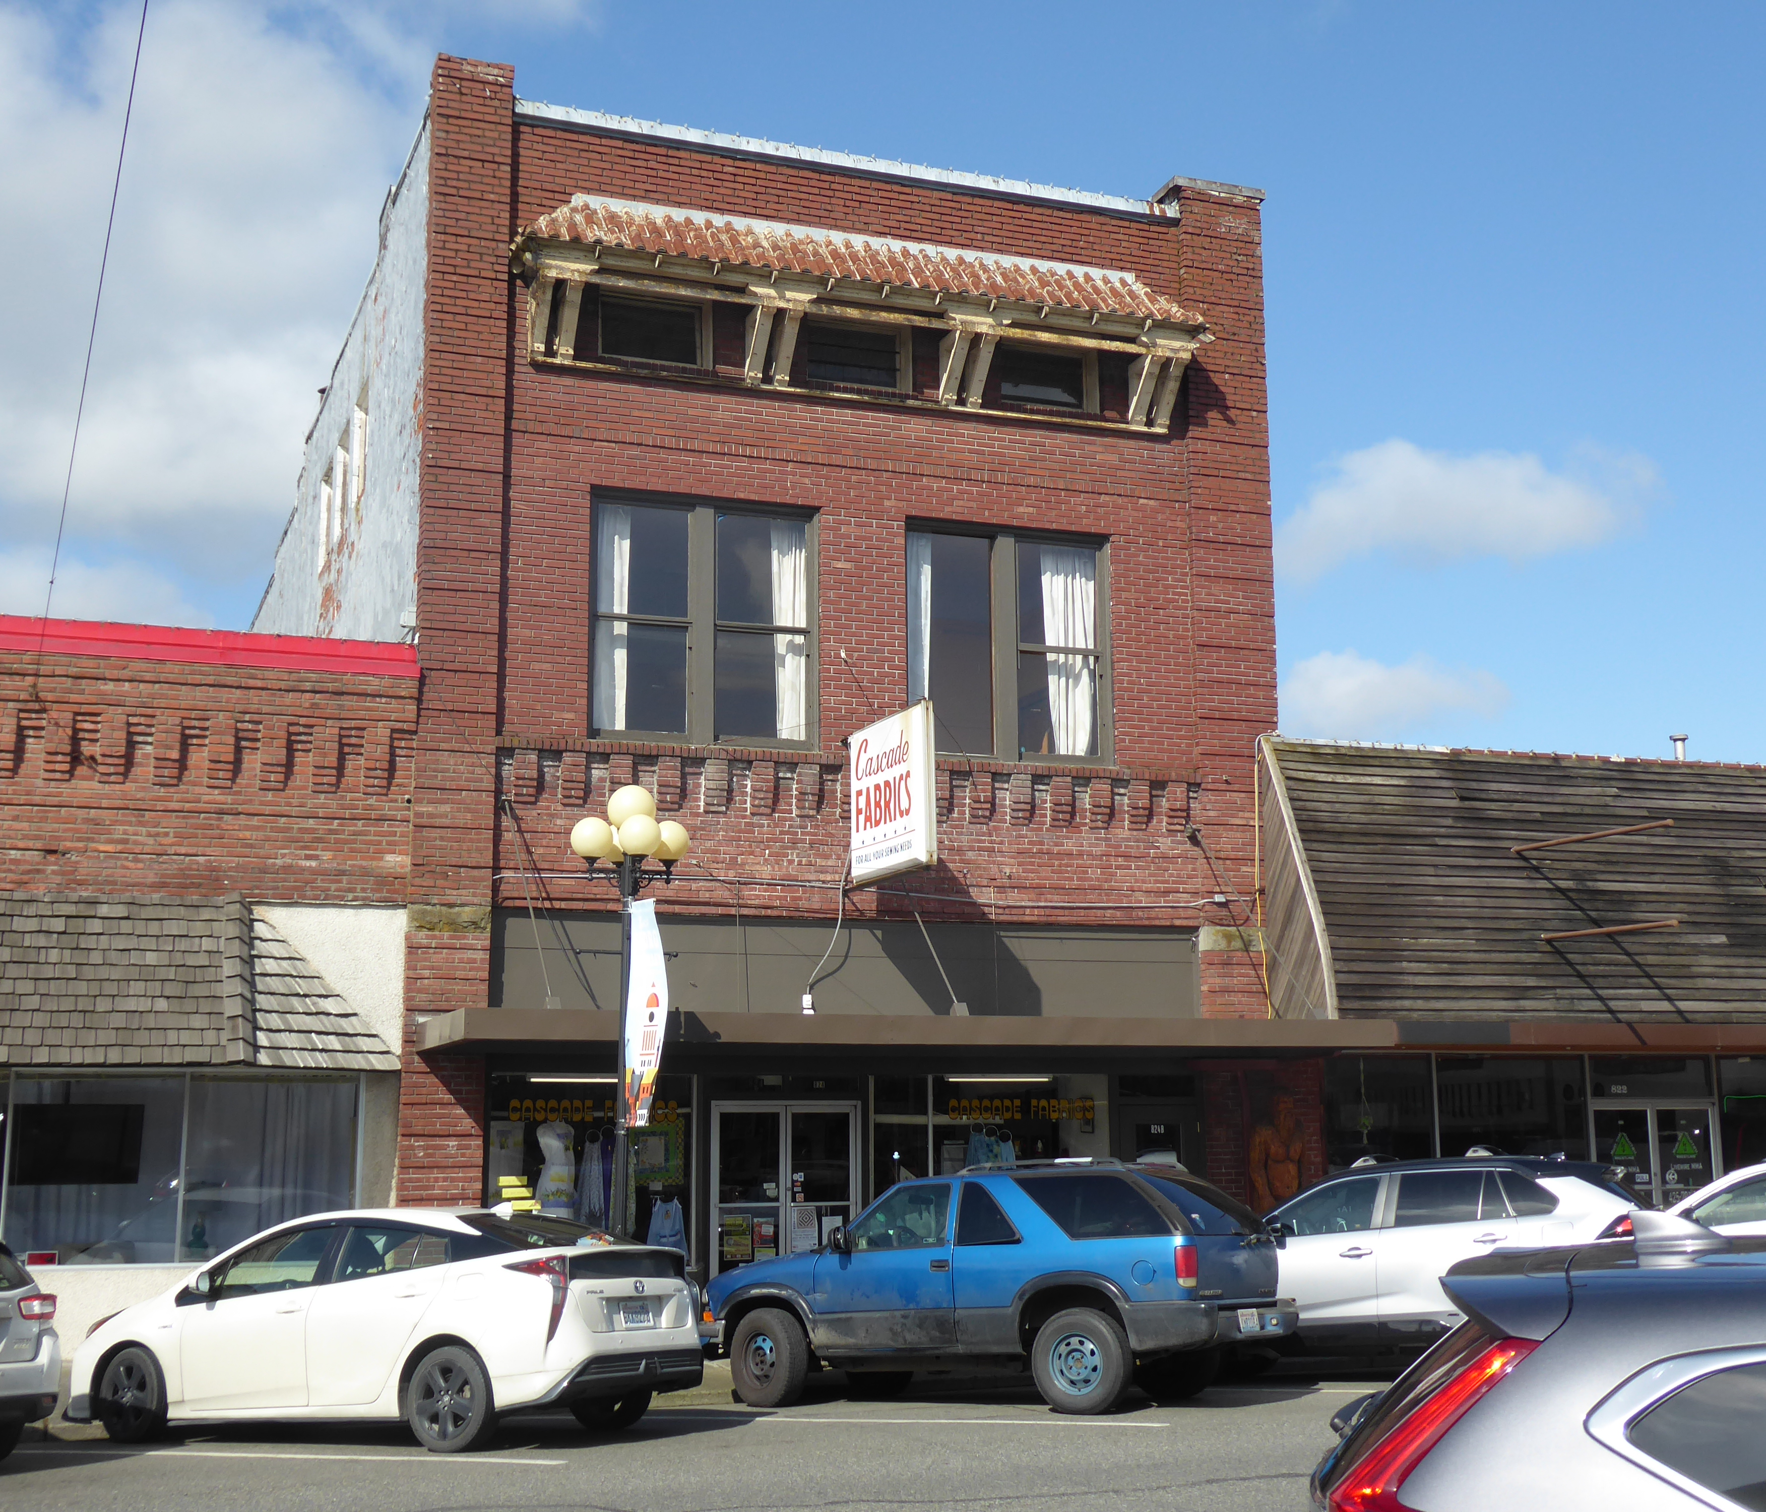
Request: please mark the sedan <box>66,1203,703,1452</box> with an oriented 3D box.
[{"bbox_3d":[-3.458,3.827,15.315,4.550,1.475,1.790,-8,-14,28],"label":"sedan"}]

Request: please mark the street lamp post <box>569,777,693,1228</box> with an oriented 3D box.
[{"bbox_3d":[-2.003,2.551,17.946,0.950,4.700,0.950,4,-10,-22],"label":"street lamp post"}]

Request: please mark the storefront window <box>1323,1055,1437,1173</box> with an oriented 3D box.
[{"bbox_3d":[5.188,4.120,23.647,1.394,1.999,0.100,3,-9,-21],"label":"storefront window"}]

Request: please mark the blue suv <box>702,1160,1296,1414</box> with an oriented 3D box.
[{"bbox_3d":[0.755,3.940,16.929,4.450,1.700,1.760,-7,-12,28],"label":"blue suv"}]

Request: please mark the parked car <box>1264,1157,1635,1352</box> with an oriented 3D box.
[{"bbox_3d":[4.221,4.141,18.601,4.600,1.700,1.860,-7,-12,28],"label":"parked car"}]

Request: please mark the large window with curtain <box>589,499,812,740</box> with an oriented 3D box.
[{"bbox_3d":[-1.705,-1.279,21.566,2.250,2.344,0.200,4,-10,-22],"label":"large window with curtain"}]

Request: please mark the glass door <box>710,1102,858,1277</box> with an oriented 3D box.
[{"bbox_3d":[-0.921,4.341,21.817,1.518,2.017,0.100,3,-9,-21],"label":"glass door"}]

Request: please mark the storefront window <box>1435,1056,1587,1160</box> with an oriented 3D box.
[{"bbox_3d":[6.761,4.205,24.264,1.987,1.999,0.100,3,-9,-21],"label":"storefront window"}]

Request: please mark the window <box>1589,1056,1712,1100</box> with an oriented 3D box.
[{"bbox_3d":[8.476,3.558,25.051,1.712,0.503,0.100,3,-9,-21],"label":"window"}]

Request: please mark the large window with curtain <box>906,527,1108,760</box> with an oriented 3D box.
[{"bbox_3d":[1.279,-1.151,22.508,2.257,2.300,0.150,3,-9,-21],"label":"large window with curtain"}]

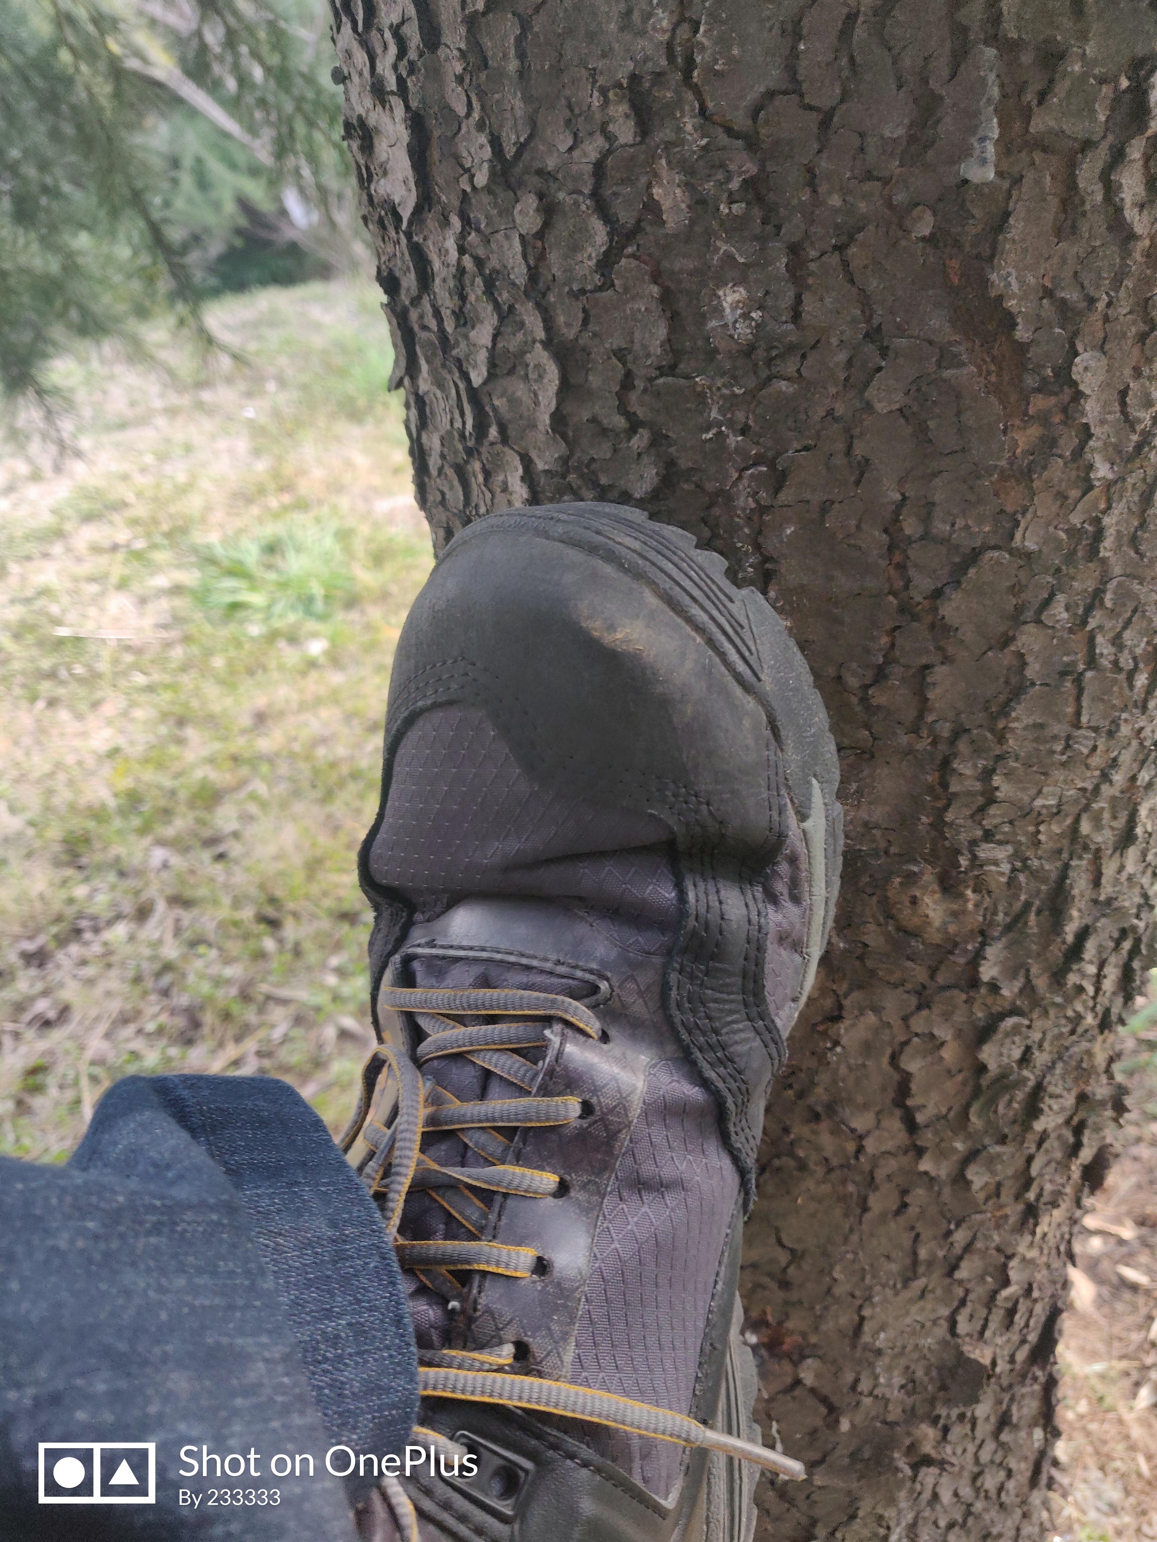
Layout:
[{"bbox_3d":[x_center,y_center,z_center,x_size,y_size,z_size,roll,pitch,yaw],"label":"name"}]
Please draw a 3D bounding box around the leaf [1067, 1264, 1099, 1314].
[{"bbox_3d":[0.498,0.510,1.100,0.025,0.014,0.051,-9,32,-4],"label":"leaf"}]

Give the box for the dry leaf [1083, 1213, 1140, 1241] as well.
[{"bbox_3d":[0.551,0.470,1.155,0.051,0.014,0.023,11,36,25],"label":"dry leaf"}]

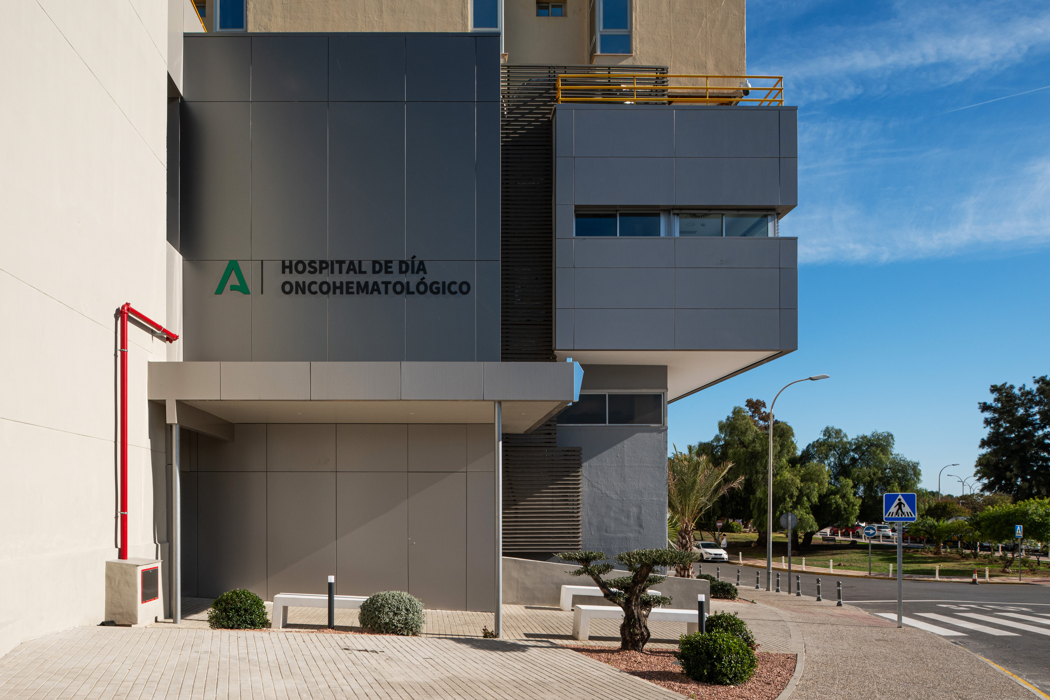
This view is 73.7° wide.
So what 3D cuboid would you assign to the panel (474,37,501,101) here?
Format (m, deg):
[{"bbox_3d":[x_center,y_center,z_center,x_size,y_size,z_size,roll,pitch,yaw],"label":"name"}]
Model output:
[{"bbox_3d":[-0.601,-4.581,11.425,0.414,1.103,0.050,0,0,0],"label":"panel"}]

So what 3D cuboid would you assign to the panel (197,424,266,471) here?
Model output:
[{"bbox_3d":[-5.230,1.740,12.525,1.245,0.872,0.050,0,0,0],"label":"panel"}]

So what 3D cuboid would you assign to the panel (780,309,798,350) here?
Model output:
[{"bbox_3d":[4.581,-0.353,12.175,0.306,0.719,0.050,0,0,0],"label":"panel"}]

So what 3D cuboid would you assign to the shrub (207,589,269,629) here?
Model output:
[{"bbox_3d":[-4.157,3.755,10.150,0.904,0.583,0.900,0,0,0],"label":"shrub"}]

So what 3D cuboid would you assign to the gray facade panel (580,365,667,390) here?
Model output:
[{"bbox_3d":[2.039,0.598,15.230,2.129,0.552,0.060,0,0,0],"label":"gray facade panel"}]

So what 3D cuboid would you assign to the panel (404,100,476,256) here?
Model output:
[{"bbox_3d":[-1.402,-2.816,11.730,1.172,2.641,0.060,0,0,0],"label":"panel"}]

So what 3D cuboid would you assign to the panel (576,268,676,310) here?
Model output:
[{"bbox_3d":[1.907,-1.170,13.395,1.927,0.784,0.050,0,0,0],"label":"panel"}]

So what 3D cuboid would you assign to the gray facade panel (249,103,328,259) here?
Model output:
[{"bbox_3d":[-3.834,-2.747,11.430,1.269,2.580,0.060,0,-2,0],"label":"gray facade panel"}]

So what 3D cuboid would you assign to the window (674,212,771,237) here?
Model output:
[{"bbox_3d":[3.517,-2.205,12.390,1.751,0.471,0.080,0,0,0],"label":"window"}]

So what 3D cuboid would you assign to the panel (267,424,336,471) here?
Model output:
[{"bbox_3d":[-3.542,1.549,11.125,1.099,0.755,0.050,0,0,0],"label":"panel"}]

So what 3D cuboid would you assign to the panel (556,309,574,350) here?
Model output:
[{"bbox_3d":[0.784,-0.405,13.830,0.356,0.809,0.060,0,-2,0],"label":"panel"}]

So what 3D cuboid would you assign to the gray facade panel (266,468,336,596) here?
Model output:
[{"bbox_3d":[-3.538,2.961,11.125,1.106,2.069,0.050,0,0,0],"label":"gray facade panel"}]

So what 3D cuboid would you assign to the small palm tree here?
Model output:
[{"bbox_3d":[4.770,4.737,20.000,2.800,3.950,2.800,0,0,0],"label":"small palm tree"}]

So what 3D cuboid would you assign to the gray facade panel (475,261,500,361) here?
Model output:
[{"bbox_3d":[-0.610,-0.597,11.730,0.411,1.797,0.060,0,0,0],"label":"gray facade panel"}]

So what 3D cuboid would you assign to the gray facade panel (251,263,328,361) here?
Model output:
[{"bbox_3d":[-3.955,-0.590,11.780,1.294,1.784,0.060,0,0,0],"label":"gray facade panel"}]

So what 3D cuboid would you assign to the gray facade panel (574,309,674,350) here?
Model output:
[{"bbox_3d":[1.918,-0.388,13.525,1.938,0.807,0.050,0,0,0],"label":"gray facade panel"}]

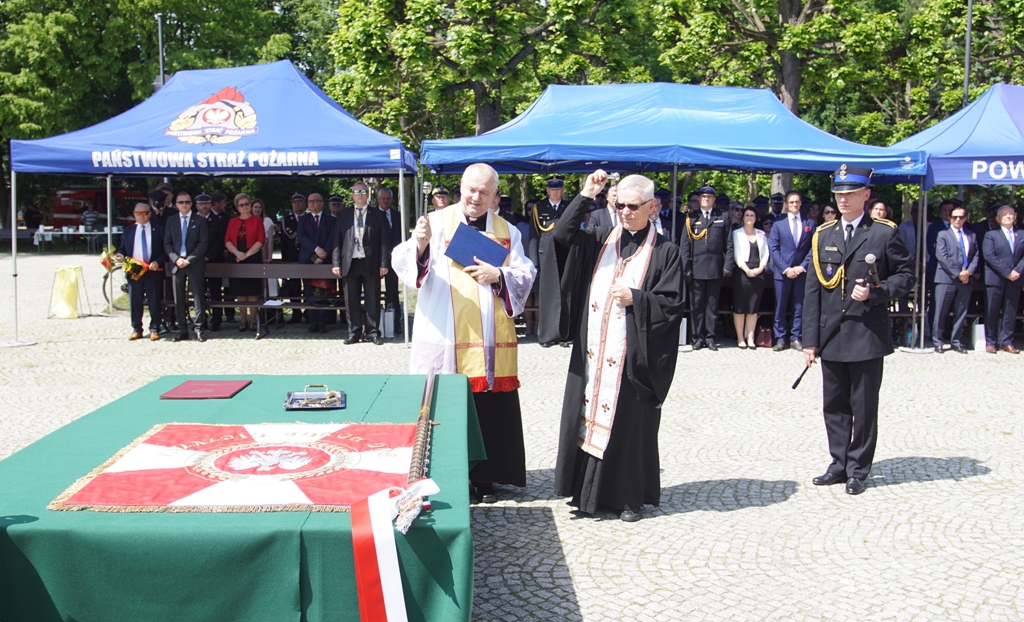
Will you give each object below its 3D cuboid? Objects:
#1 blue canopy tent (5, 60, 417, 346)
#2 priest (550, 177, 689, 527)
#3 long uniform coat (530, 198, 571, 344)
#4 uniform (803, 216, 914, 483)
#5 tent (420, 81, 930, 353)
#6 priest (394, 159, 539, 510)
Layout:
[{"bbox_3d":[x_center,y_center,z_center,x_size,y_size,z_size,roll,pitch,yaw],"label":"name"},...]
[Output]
[{"bbox_3d":[-3.519,-1.478,12.186,4.420,3.400,2.950,0,6,-3],"label":"blue canopy tent"},{"bbox_3d":[0.565,0.179,4.899,0.620,1.783,0.520,5,7,33],"label":"priest"},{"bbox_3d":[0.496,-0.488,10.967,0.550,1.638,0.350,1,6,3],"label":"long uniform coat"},{"bbox_3d":[2.005,0.219,5.439,0.570,1.523,0.370,6,8,42],"label":"uniform"},{"bbox_3d":[1.854,-1.342,12.411,5.880,3.220,2.950,1,6,-2],"label":"tent"},{"bbox_3d":[-0.261,0.115,5.163,0.760,1.832,0.520,0,6,-3],"label":"priest"}]

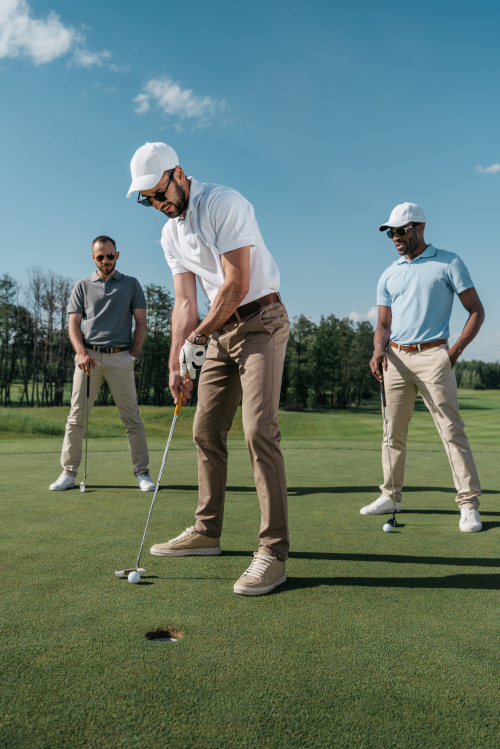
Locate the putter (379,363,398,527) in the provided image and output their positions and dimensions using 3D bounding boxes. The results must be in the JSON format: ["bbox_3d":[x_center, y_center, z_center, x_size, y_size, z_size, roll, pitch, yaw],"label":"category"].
[{"bbox_3d":[0.724,0.349,3.530,0.100,0.901,0.060,-10,-15,36],"label":"putter"}]

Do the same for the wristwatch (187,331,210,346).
[{"bbox_3d":[-0.196,-0.137,2.540,0.068,0.042,0.060,28,-3,-16],"label":"wristwatch"}]

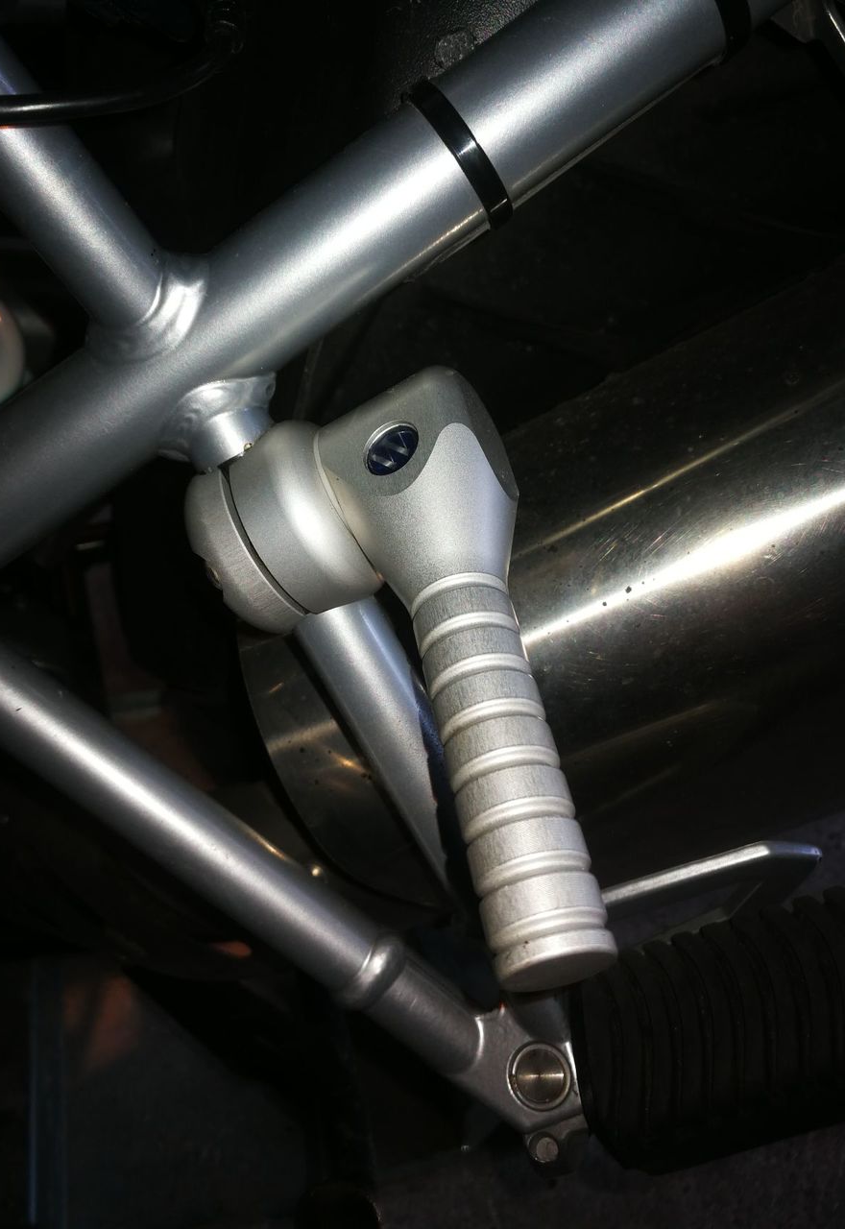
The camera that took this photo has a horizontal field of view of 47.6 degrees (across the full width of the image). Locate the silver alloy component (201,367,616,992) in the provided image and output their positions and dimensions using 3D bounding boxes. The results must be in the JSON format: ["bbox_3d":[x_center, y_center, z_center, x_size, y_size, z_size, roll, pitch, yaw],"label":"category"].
[{"bbox_3d":[-0.007,0.016,0.227,0.083,0.043,0.146,-22,59,14],"label":"silver alloy component"}]

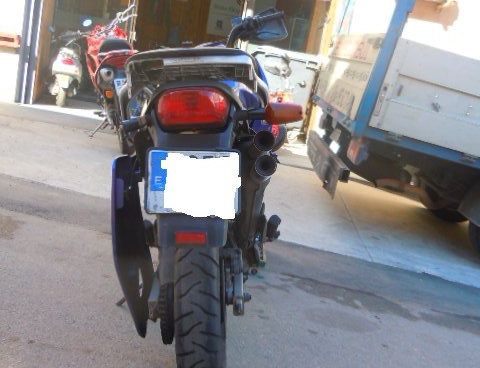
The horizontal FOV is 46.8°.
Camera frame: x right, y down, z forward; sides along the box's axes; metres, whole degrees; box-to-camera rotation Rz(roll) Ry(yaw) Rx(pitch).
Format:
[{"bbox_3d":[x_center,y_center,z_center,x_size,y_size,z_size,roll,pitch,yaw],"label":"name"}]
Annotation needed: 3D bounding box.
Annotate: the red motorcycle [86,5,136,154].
[{"bbox_3d":[-1.131,-0.960,4.962,0.730,1.140,2.100,-7,17,-15],"label":"red motorcycle"}]

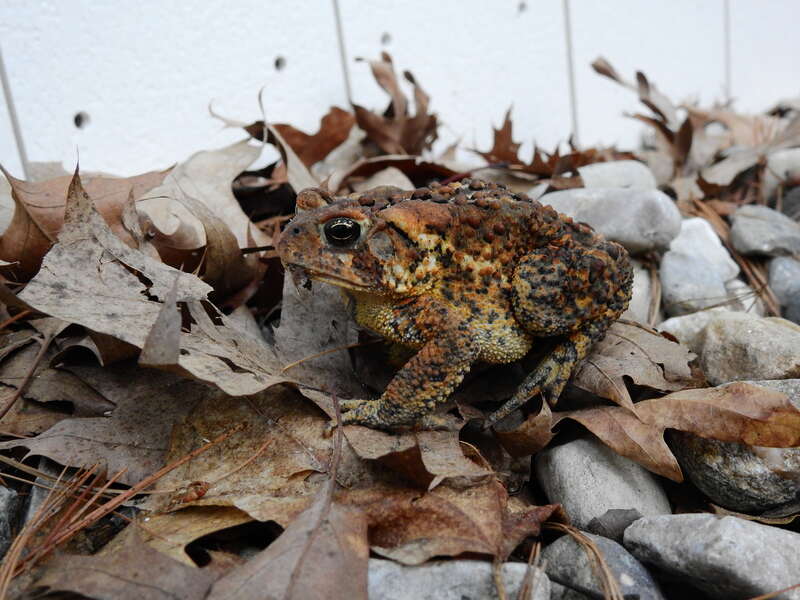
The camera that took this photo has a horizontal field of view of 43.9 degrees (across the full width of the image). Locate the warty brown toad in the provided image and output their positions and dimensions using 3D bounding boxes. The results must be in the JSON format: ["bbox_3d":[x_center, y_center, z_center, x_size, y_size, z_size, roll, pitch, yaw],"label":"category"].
[{"bbox_3d":[0.013,0.000,0.234,0.083,0.051,0.055,-13,22,-12],"label":"warty brown toad"}]

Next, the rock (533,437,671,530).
[{"bbox_3d":[0.045,0.042,0.220,0.034,0.021,0.025,11,29,41],"label":"rock"}]

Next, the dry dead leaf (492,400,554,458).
[{"bbox_3d":[0.028,0.029,0.222,0.015,0.011,0.011,-9,21,0],"label":"dry dead leaf"}]

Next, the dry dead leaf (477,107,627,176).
[{"bbox_3d":[0.056,-0.056,0.360,0.055,0.023,0.020,-5,22,9],"label":"dry dead leaf"}]

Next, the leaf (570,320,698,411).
[{"bbox_3d":[0.056,0.016,0.239,0.031,0.013,0.036,-9,21,0],"label":"leaf"}]

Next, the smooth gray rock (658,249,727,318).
[{"bbox_3d":[0.088,-0.005,0.297,0.021,0.018,0.020,-9,21,0],"label":"smooth gray rock"}]

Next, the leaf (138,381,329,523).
[{"bbox_3d":[-0.037,0.034,0.224,0.042,0.013,0.048,-9,21,0],"label":"leaf"}]

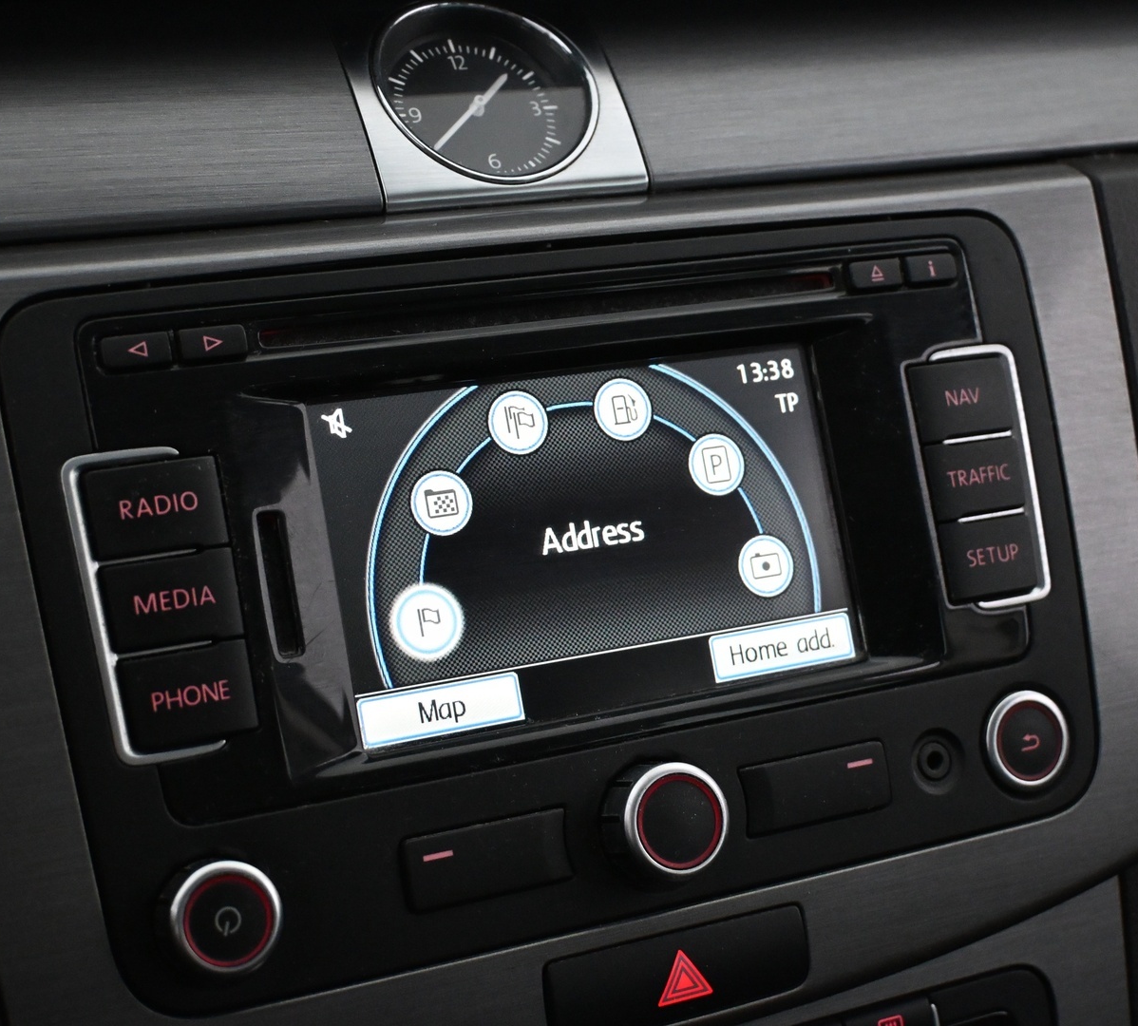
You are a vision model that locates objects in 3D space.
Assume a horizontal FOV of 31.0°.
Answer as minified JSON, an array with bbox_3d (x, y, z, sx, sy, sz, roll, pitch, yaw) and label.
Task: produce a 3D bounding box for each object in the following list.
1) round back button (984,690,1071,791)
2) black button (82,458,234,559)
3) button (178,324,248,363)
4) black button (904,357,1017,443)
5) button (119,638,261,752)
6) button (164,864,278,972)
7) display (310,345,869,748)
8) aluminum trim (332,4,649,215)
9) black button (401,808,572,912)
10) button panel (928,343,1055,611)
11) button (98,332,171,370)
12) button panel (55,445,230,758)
[{"bbox_3d":[0.096,0.048,0.436,0.020,0.020,0.007,-8,-2,-23],"label":"round back button"},{"bbox_3d":[-0.074,-0.001,0.368,0.023,0.015,0.006,-8,-2,-23],"label":"black button"},{"bbox_3d":[-0.065,-0.031,0.374,0.012,0.006,0.005,-8,-2,-23],"label":"button"},{"bbox_3d":[0.082,-0.024,0.437,0.024,0.016,0.006,-8,-2,-23],"label":"black button"},{"bbox_3d":[-0.069,0.033,0.367,0.023,0.016,0.006,-8,-2,-23],"label":"button"},{"bbox_3d":[-0.062,0.070,0.361,0.019,0.019,0.012,-8,-2,-23],"label":"button"},{"bbox_3d":[0.004,0.005,0.411,0.109,0.066,0.007,-8,-2,-23],"label":"display"},{"bbox_3d":[-0.018,-0.086,0.430,0.059,0.010,0.052,-8,65,-23],"label":"aluminum trim"},{"bbox_3d":[-0.016,0.065,0.387,0.033,0.013,0.005,-8,-2,-23],"label":"black button"},{"bbox_3d":[0.087,-0.007,0.438,0.025,0.056,0.007,-8,-2,-23],"label":"button panel"},{"bbox_3d":[-0.078,-0.029,0.368,0.013,0.005,0.005,-8,-2,-23],"label":"button"},{"bbox_3d":[-0.075,0.017,0.366,0.025,0.055,0.007,-8,-2,-23],"label":"button panel"}]

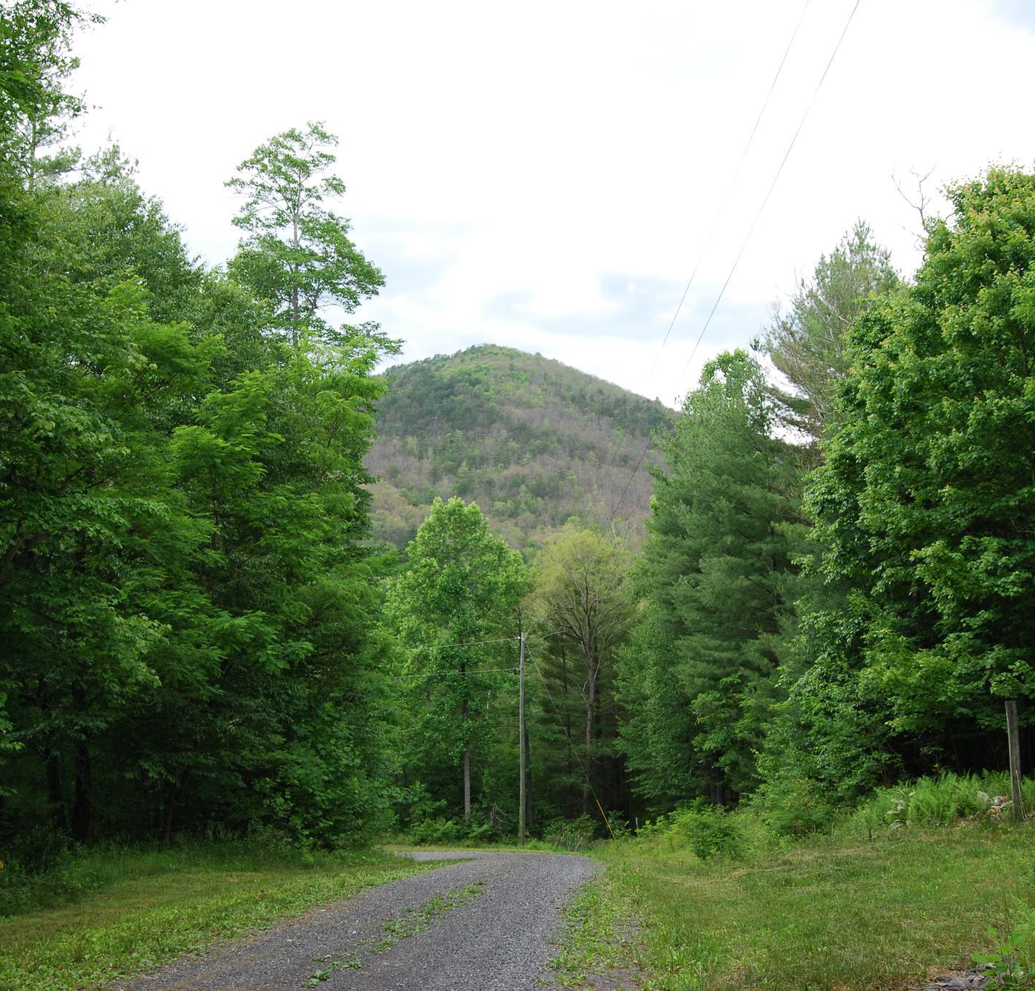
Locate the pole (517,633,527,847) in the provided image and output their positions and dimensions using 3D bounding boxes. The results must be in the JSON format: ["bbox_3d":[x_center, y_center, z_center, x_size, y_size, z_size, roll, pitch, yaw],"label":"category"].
[{"bbox_3d":[0.227,10.178,52.316,0.260,8.709,0.260,0,-11,0],"label":"pole"}]

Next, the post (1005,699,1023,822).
[{"bbox_3d":[6.888,3.678,17.152,0.130,1.627,0.130,-2,-11,11],"label":"post"}]

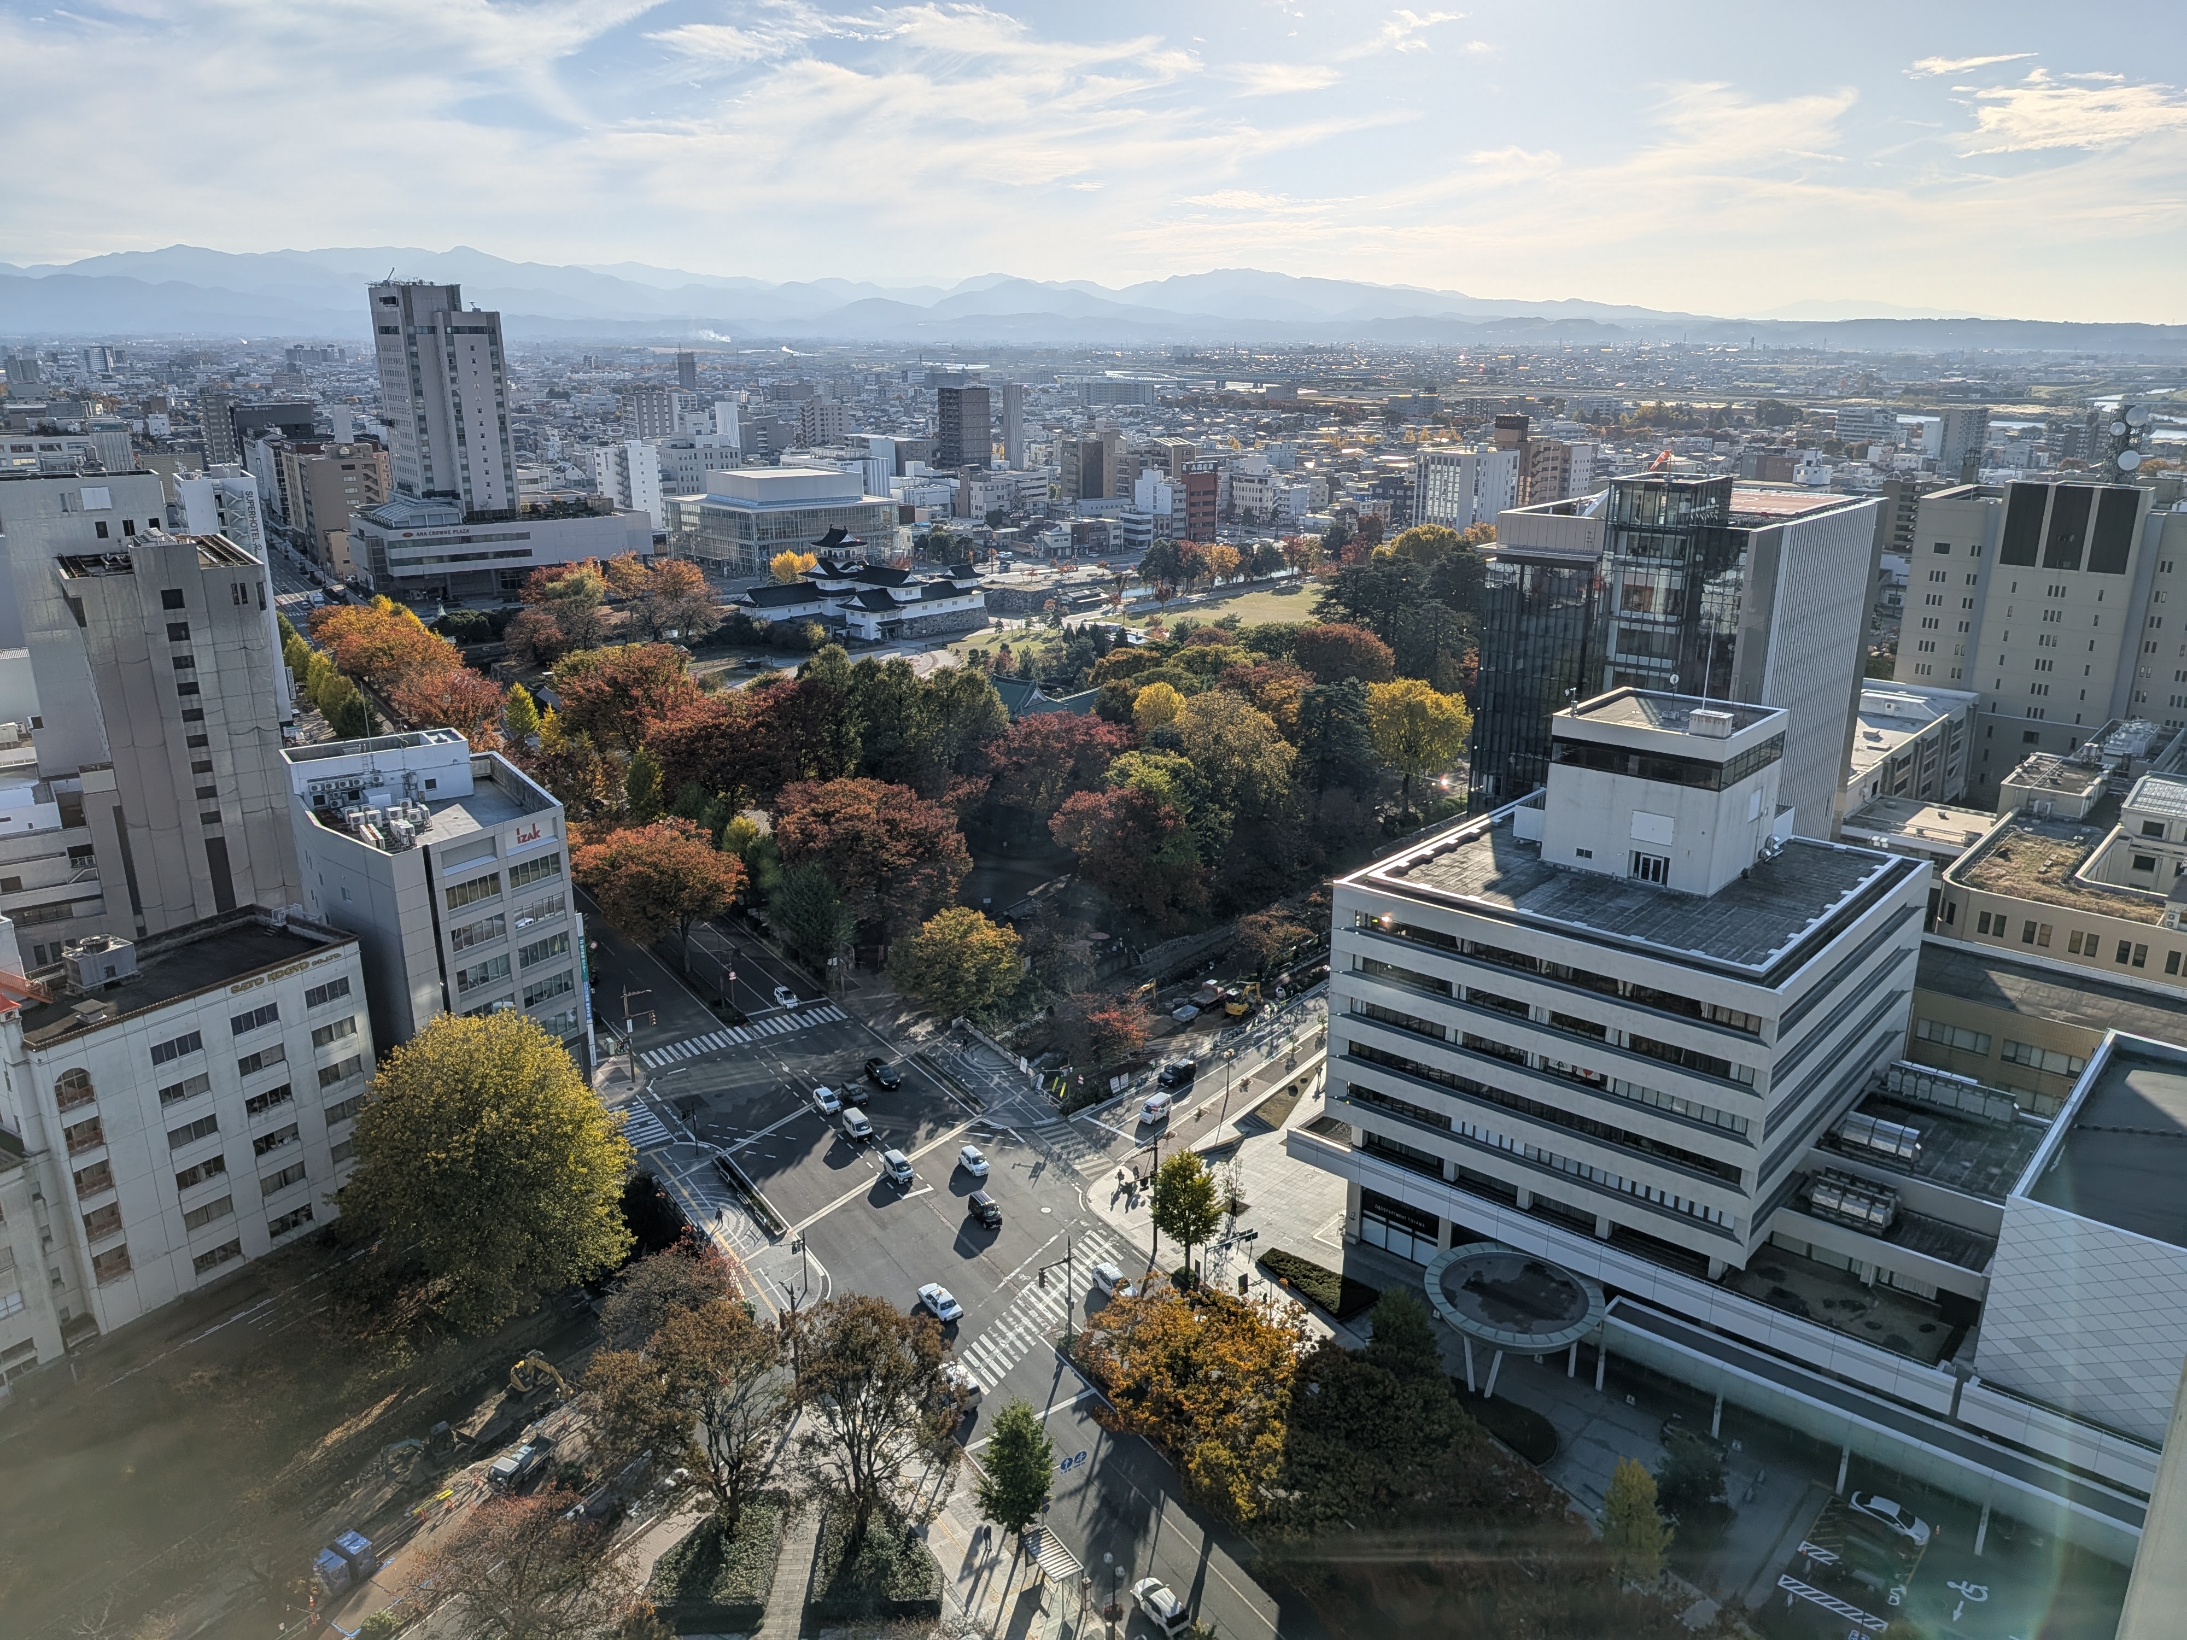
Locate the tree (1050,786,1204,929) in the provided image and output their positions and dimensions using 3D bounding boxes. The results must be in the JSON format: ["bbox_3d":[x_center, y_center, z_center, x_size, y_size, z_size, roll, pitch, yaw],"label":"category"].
[{"bbox_3d":[4.009,5.313,185.485,18.200,18.300,17.500,0,18,0],"label":"tree"}]

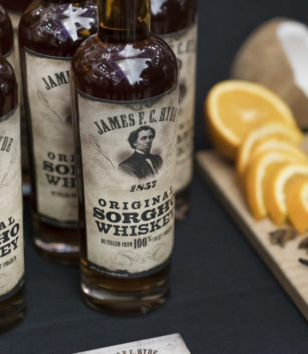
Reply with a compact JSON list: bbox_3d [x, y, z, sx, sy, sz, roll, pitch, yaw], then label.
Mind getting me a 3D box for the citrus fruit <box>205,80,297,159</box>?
[{"bbox_3d":[0.080,-0.040,1.108,0.084,0.042,0.084,-27,66,-38],"label":"citrus fruit"}]

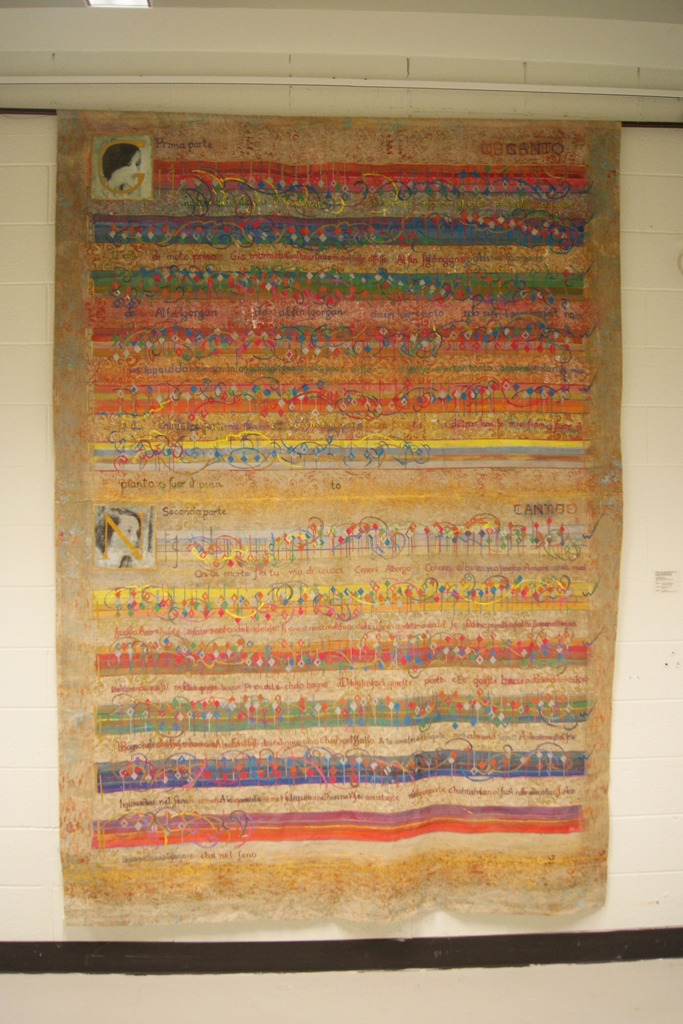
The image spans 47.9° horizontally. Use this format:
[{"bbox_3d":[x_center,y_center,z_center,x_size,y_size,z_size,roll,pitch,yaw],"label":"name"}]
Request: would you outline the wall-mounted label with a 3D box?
[{"bbox_3d":[1.124,0.242,2.650,0.093,0.079,0.005,0,0,-2],"label":"wall-mounted label"}]

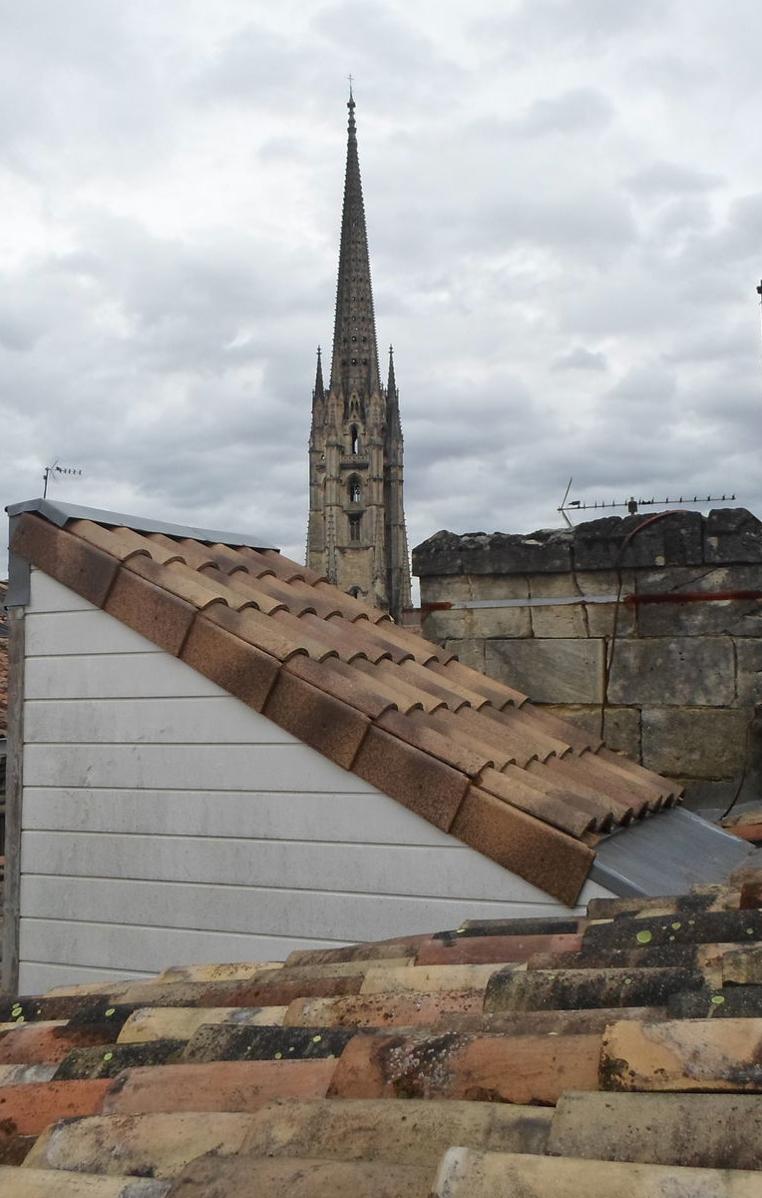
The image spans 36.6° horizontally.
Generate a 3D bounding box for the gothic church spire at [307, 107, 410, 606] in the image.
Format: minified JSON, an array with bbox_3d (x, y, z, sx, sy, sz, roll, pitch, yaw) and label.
[{"bbox_3d":[-4.116,-30.970,186.298,16.500,105.400,16.500,-1,-5,0],"label":"gothic church spire"}]

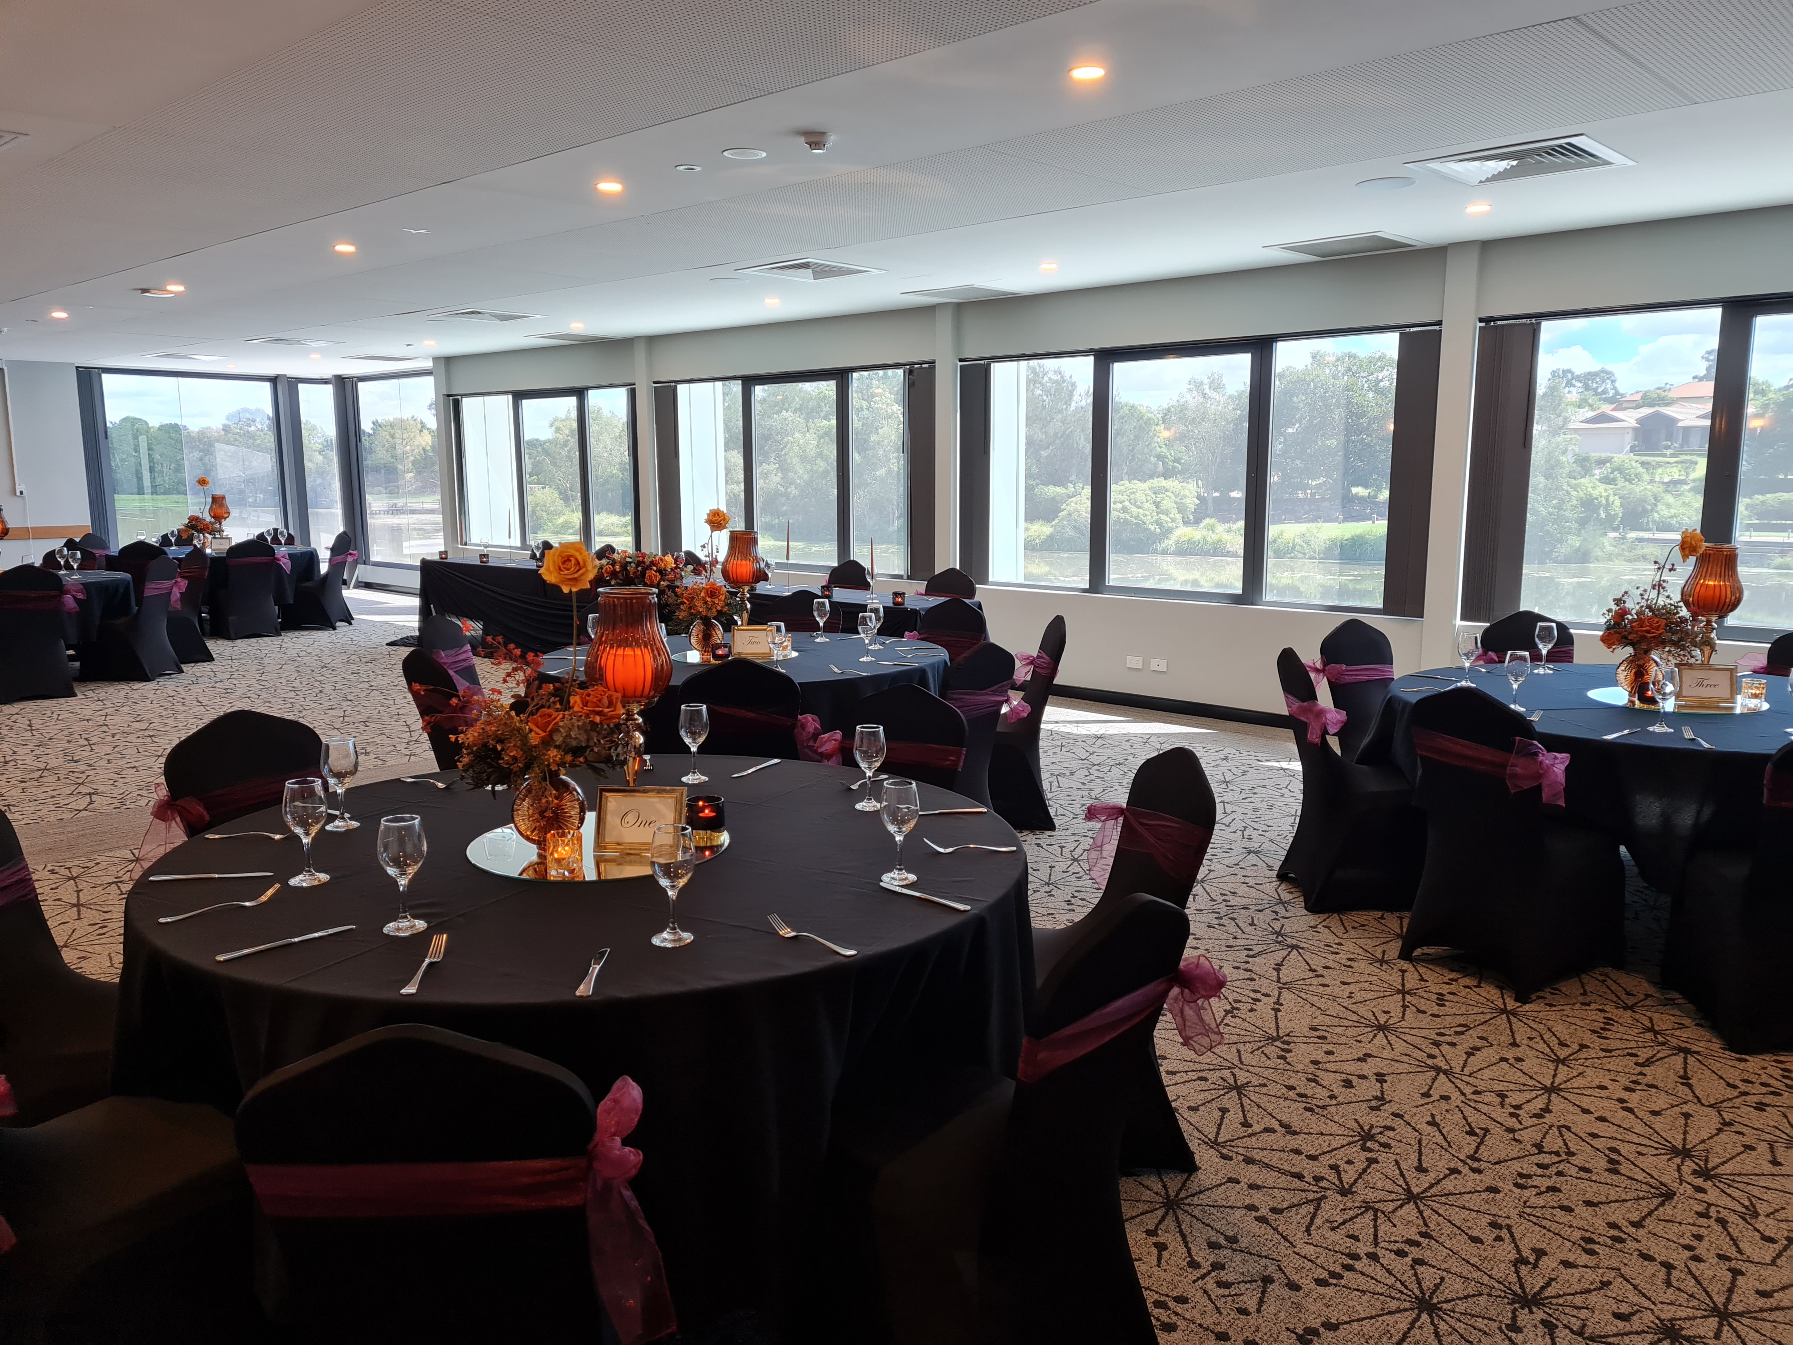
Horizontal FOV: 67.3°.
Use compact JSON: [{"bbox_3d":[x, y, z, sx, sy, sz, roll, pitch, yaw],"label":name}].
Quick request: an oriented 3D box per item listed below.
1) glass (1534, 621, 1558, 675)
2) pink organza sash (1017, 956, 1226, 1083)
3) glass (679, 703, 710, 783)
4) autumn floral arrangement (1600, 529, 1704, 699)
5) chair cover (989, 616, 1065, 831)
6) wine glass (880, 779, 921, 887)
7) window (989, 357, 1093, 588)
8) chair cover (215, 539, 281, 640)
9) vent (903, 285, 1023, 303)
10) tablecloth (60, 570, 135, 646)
[{"bbox_3d":[2.592,-0.101,5.366,0.080,0.196,0.080,4,10,26],"label":"glass"},{"bbox_3d":[0.368,0.580,2.155,0.120,0.190,0.540,8,12,43],"label":"pink organza sash"},{"bbox_3d":[-0.527,0.185,3.505,0.080,0.198,0.080,0,9,0],"label":"glass"},{"bbox_3d":[2.637,-0.200,4.709,0.340,0.590,0.290,5,10,29],"label":"autumn floral arrangement"},{"bbox_3d":[0.440,0.199,5.973,0.580,0.910,0.450,0,9,-1],"label":"chair cover"},{"bbox_3d":[0.008,0.313,2.658,0.080,0.198,0.080,0,9,0],"label":"wine glass"},{"bbox_3d":[0.980,-1.371,9.289,0.960,1.560,0.090,8,12,44],"label":"window"},{"bbox_3d":[-6.213,-0.804,12.773,0.570,0.920,0.450,7,11,40],"label":"chair cover"},{"bbox_3d":[0.448,-2.479,8.829,0.600,0.040,0.600,8,12,42],"label":"vent"},{"bbox_3d":[-6.822,-0.437,10.350,1.870,0.600,1.870,0,9,0],"label":"tablecloth"}]

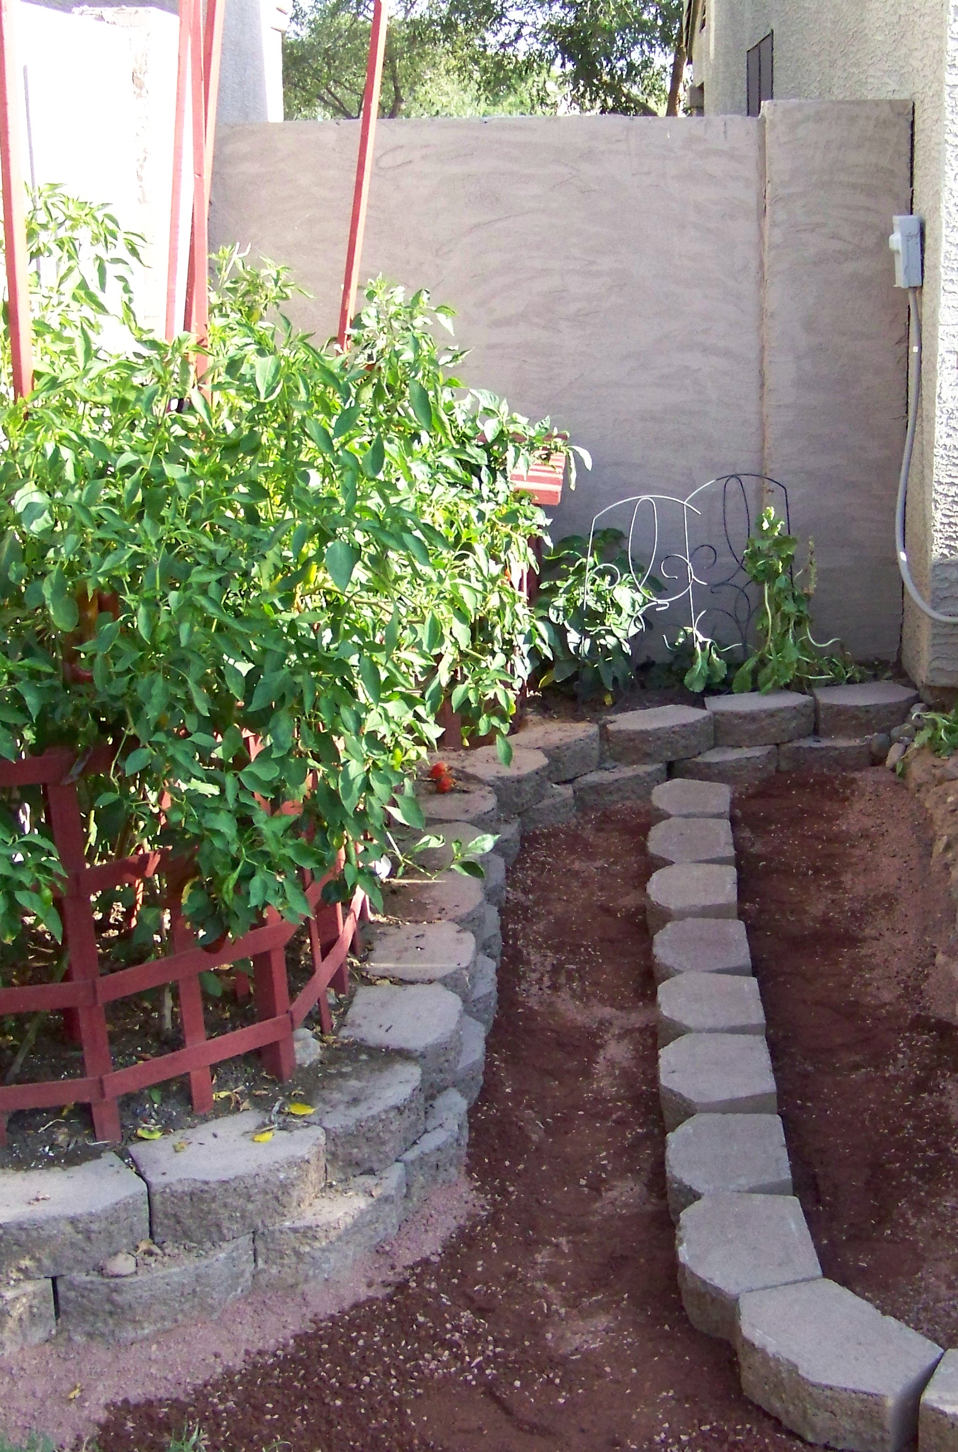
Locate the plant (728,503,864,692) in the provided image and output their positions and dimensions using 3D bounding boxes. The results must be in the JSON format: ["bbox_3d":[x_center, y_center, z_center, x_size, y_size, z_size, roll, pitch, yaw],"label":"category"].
[{"bbox_3d":[0.831,-0.346,5.304,0.330,0.470,0.280,-2,16,0],"label":"plant"}]

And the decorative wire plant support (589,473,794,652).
[{"bbox_3d":[0.557,-0.387,5.279,0.530,0.500,0.180,-4,16,-8],"label":"decorative wire plant support"}]

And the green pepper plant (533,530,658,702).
[{"bbox_3d":[0.322,-0.318,5.750,0.370,0.490,0.360,-2,16,0],"label":"green pepper plant"}]

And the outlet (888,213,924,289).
[{"bbox_3d":[1.093,-1.213,5.150,0.085,0.178,0.090,-2,16,0],"label":"outlet"}]

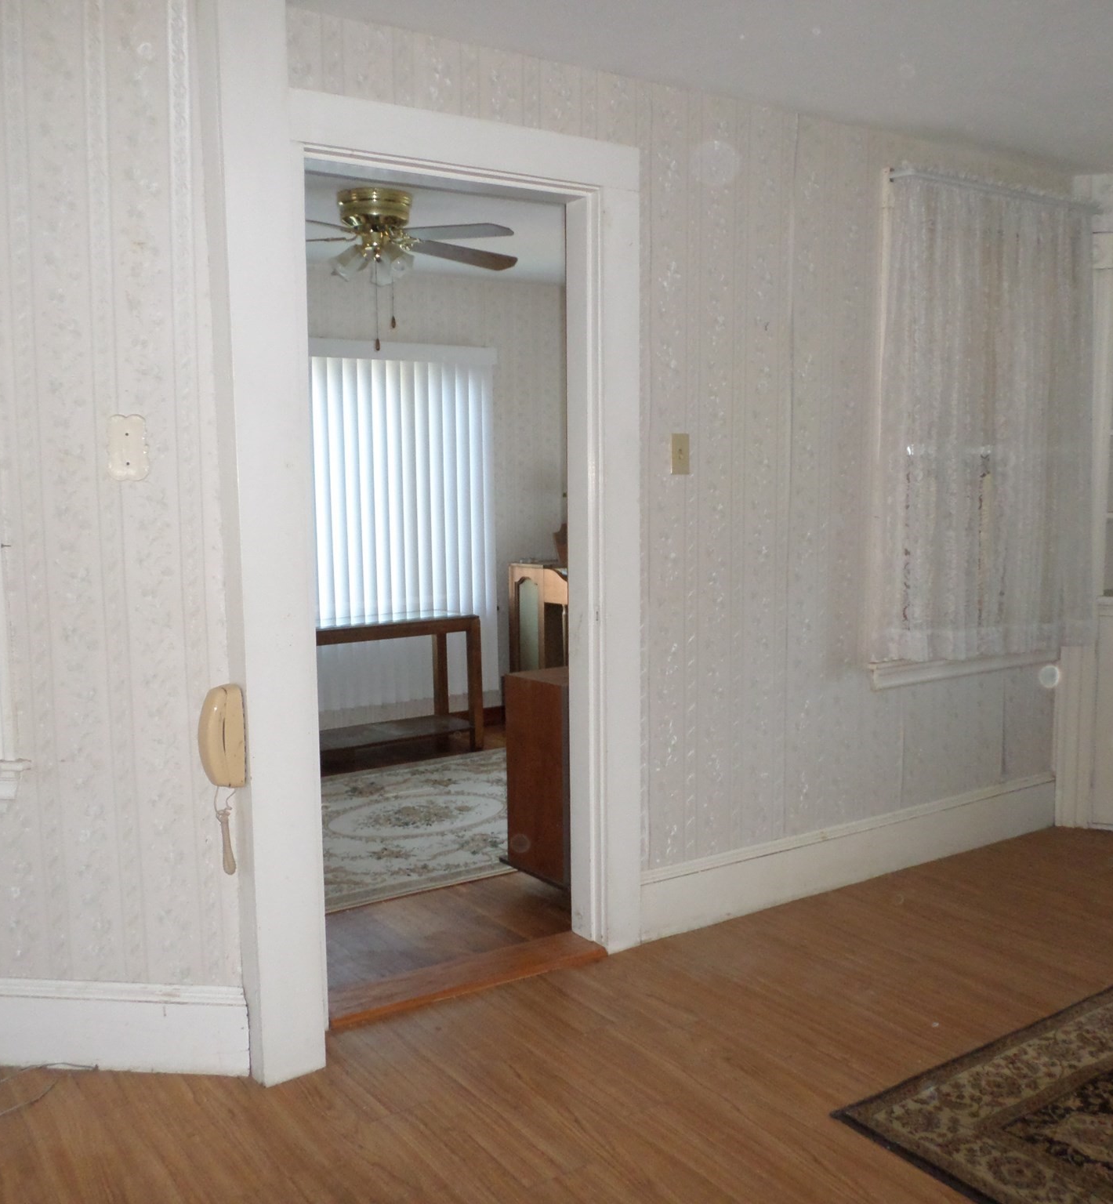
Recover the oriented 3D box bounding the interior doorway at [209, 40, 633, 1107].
[{"bbox_3d":[-0.226,-0.074,2.795,1.176,2.176,0.224,-5,8,-31],"label":"interior doorway"}]

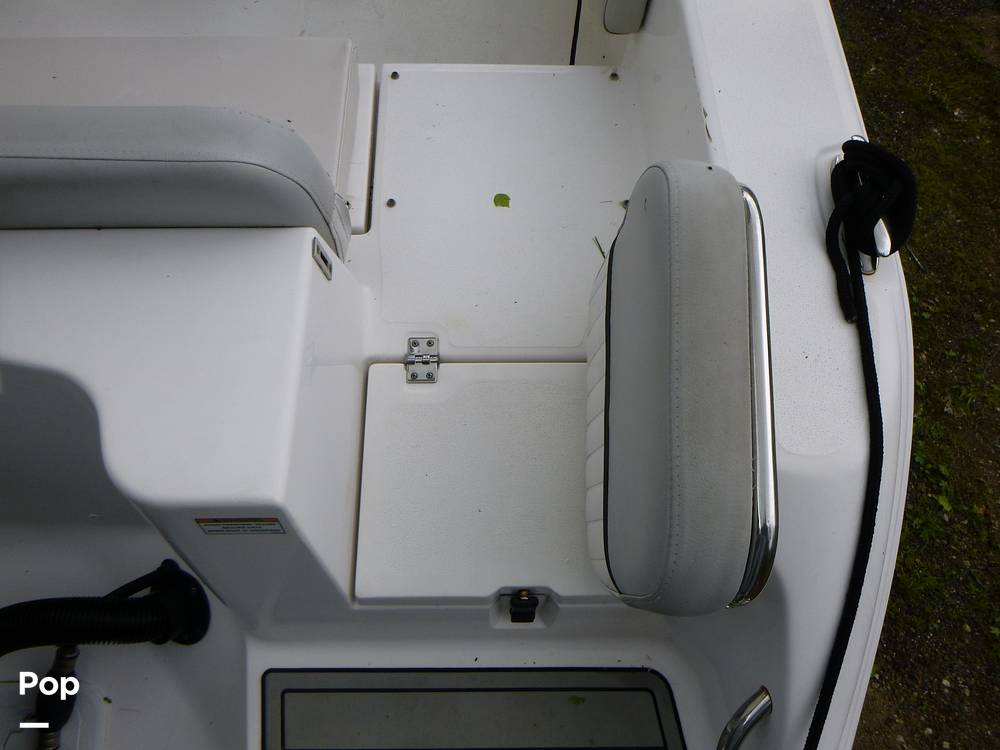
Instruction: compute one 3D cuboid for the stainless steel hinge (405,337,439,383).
[{"bbox_3d":[-0.108,-0.021,1.000,0.043,0.012,0.066,0,67,0],"label":"stainless steel hinge"}]

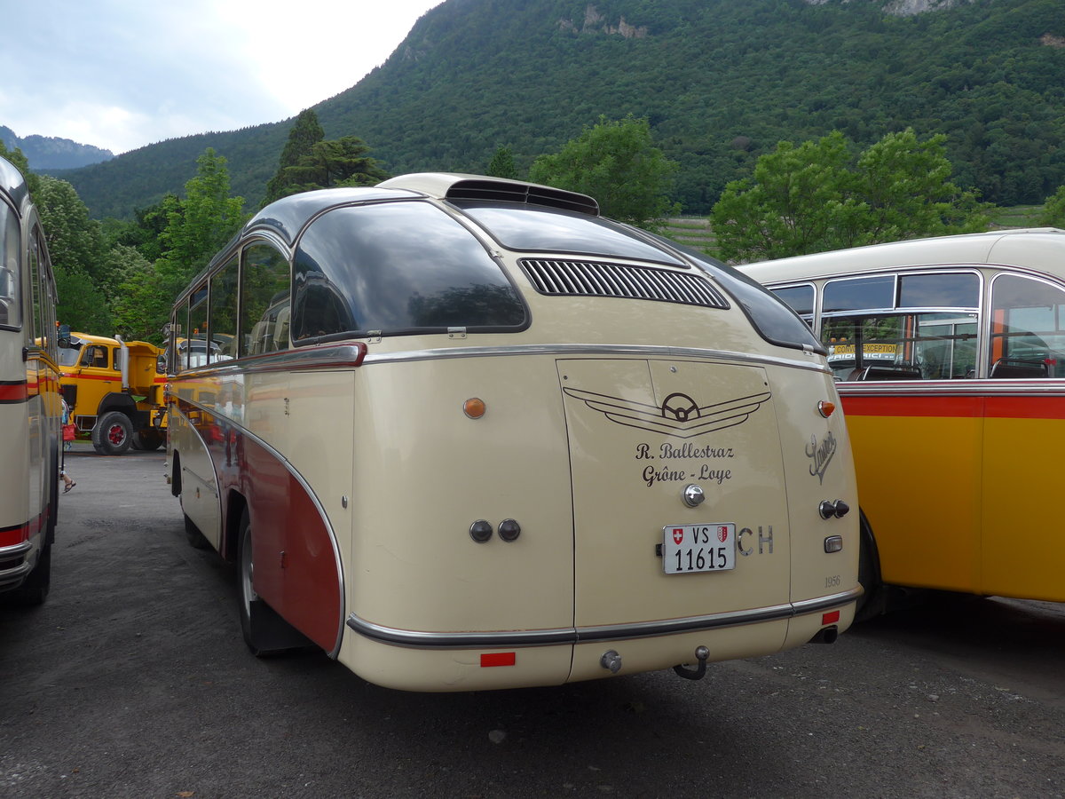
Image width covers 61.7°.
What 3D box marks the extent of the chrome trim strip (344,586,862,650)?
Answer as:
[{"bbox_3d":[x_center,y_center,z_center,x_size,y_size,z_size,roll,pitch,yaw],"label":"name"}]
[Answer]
[{"bbox_3d":[0.461,0.776,3.309,2.220,0.065,0.520,0,1,-25],"label":"chrome trim strip"}]

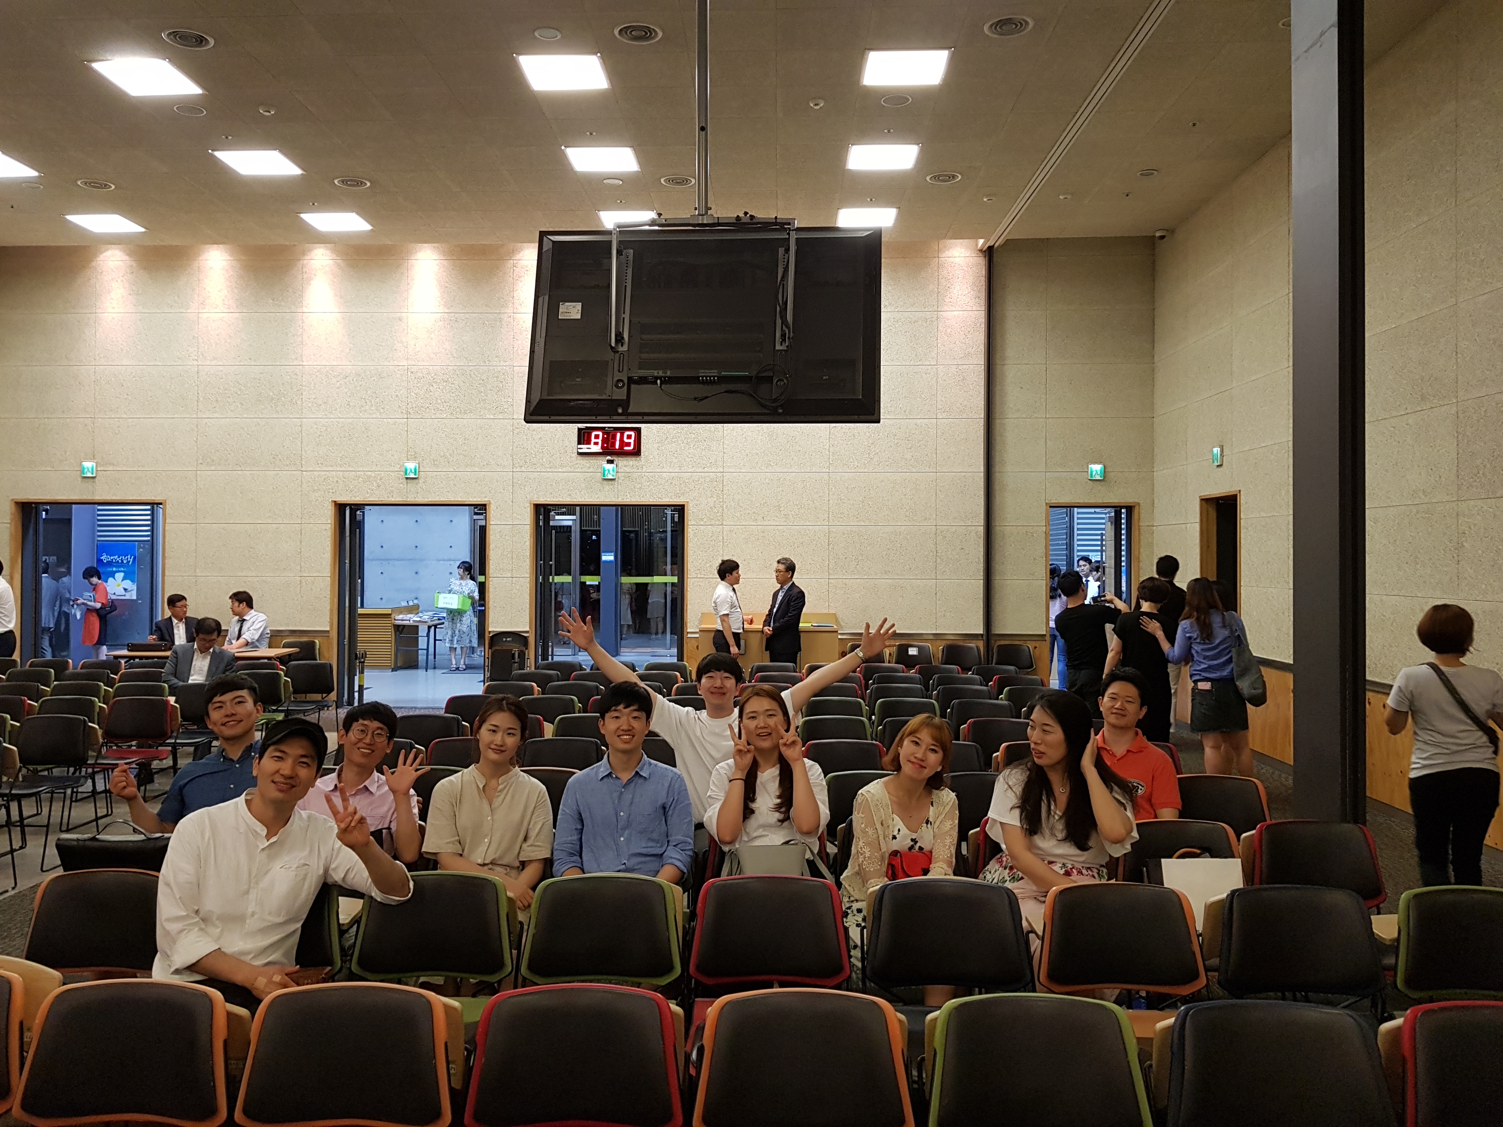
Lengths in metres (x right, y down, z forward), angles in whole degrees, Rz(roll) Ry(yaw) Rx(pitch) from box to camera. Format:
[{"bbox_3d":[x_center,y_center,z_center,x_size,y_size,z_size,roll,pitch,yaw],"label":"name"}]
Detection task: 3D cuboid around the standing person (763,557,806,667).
[{"bbox_3d":[0.317,0.797,11.100,0.310,1.700,0.470,0,0,-37],"label":"standing person"}]

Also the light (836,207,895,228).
[{"bbox_3d":[1.223,-3.650,11.850,0.620,0.050,0.620,0,0,2],"label":"light"}]

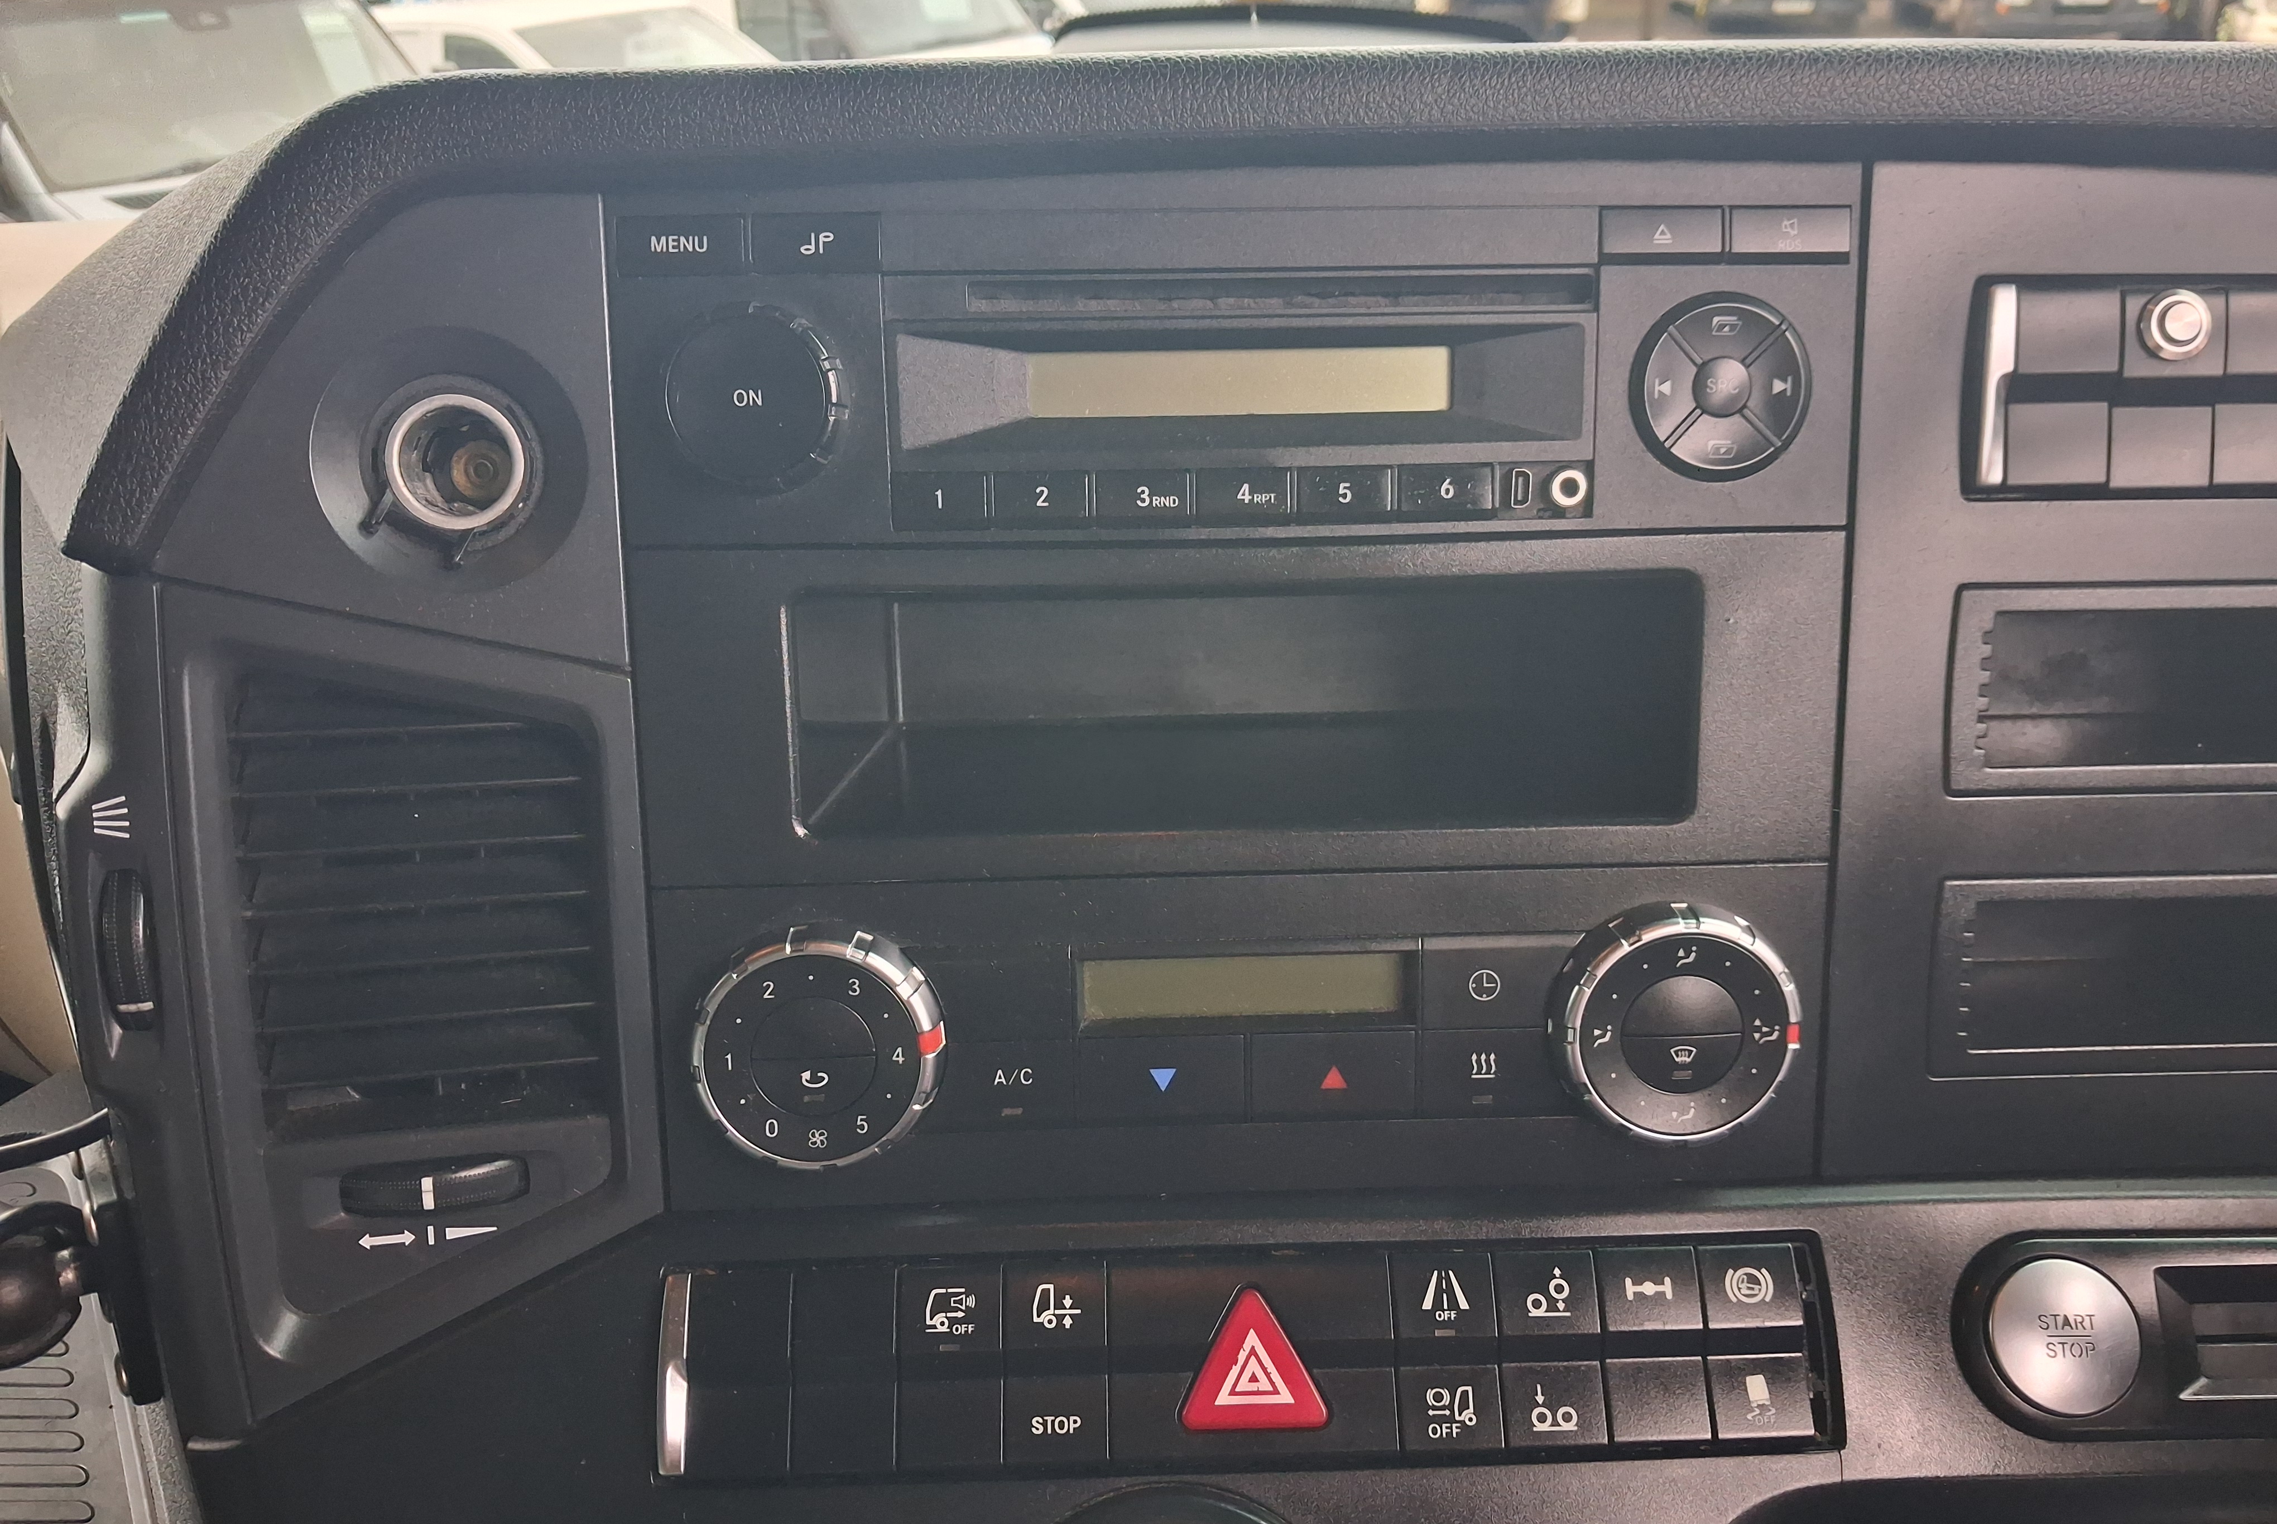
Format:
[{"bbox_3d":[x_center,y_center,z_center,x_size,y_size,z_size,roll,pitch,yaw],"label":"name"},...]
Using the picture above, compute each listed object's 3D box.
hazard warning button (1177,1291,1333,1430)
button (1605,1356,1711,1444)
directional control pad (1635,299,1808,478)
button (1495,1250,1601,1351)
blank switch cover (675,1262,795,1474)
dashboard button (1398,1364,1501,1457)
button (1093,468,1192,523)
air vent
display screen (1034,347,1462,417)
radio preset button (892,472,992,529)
[{"bbox_3d":[0.023,0.122,0.363,0.030,0.027,0.010,-1,-14,-3],"label":"hazard warning button"},{"bbox_3d":[0.105,0.130,0.362,0.021,0.016,0.008,-1,-15,-1],"label":"button"},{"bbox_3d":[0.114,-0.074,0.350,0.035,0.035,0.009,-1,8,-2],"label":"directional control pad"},{"bbox_3d":[0.086,0.114,0.378,0.021,0.019,0.011,-1,-15,-3],"label":"button"},{"bbox_3d":[-0.081,0.124,0.361,0.021,0.039,0.010,-1,-14,-3],"label":"blank switch cover"},{"bbox_3d":[0.063,0.132,0.365,0.021,0.017,0.010,-1,-14,-3],"label":"dashboard button"},{"bbox_3d":[0.001,-0.053,0.352,0.019,0.010,0.007,-1,9,-2],"label":"button"},{"bbox_3d":[-0.148,0.027,0.372,0.070,0.091,0.025,-3,9,-12],"label":"air vent"},{"bbox_3d":[0.020,-0.076,0.356,0.085,0.013,0.005,-1,8,-2],"label":"display screen"},{"bbox_3d":[-0.039,-0.052,0.351,0.019,0.011,0.007,-1,9,-2],"label":"radio preset button"}]

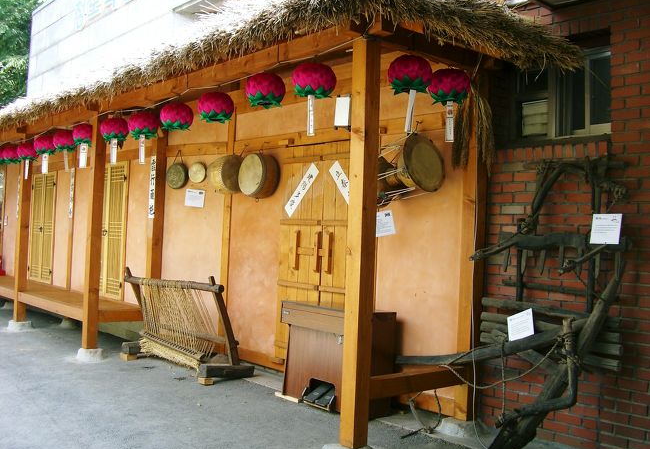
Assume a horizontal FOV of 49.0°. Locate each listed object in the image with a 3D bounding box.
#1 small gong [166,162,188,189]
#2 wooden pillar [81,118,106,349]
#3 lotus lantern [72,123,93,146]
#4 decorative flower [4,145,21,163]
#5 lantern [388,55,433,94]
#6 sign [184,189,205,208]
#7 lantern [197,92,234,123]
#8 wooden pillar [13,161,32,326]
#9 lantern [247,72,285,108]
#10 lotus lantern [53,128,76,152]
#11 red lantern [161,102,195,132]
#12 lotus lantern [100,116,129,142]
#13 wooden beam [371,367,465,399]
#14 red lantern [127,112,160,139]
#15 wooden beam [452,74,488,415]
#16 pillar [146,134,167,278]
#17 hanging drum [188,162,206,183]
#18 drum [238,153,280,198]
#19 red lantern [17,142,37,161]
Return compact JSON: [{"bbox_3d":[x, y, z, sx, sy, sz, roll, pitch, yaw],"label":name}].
[{"bbox_3d":[-1.632,-0.530,7.850,0.084,0.281,0.276,3,-2,-42],"label":"small gong"},{"bbox_3d":[-2.445,0.090,7.609,0.113,2.443,0.128,3,-2,-39],"label":"wooden pillar"},{"bbox_3d":[-2.763,-1.032,8.178,0.285,0.250,0.285,3,-1,-40],"label":"lotus lantern"},{"bbox_3d":[-4.497,-1.010,10.215,0.280,0.255,0.280,3,-1,-40],"label":"decorative flower"},{"bbox_3d":[0.537,-0.942,4.480,0.270,0.240,0.270,2,-1,0],"label":"lantern"},{"bbox_3d":[-1.443,-0.287,7.947,0.243,0.186,0.005,8,1,25],"label":"sign"},{"bbox_3d":[-0.817,-0.881,5.370,0.270,0.240,0.270,2,-1,0],"label":"lantern"},{"bbox_3d":[-3.859,0.064,9.100,0.120,2.400,0.120,3,-2,-41],"label":"wooden pillar"},{"bbox_3d":[-0.408,-0.919,4.890,0.270,0.240,0.270,2,-1,0],"label":"lantern"},{"bbox_3d":[-2.914,-0.936,7.950,0.270,0.240,0.270,3,-2,-41],"label":"lotus lantern"},{"bbox_3d":[-1.288,-0.942,6.230,0.291,0.256,0.291,2,-1,0],"label":"red lantern"},{"bbox_3d":[-2.201,-0.996,7.475,0.290,0.250,0.290,3,-1,-40],"label":"lotus lantern"},{"bbox_3d":[0.596,1.014,4.645,0.916,0.125,0.099,3,-2,-39],"label":"wooden beam"},{"bbox_3d":[-1.793,-0.981,7.087,0.310,0.275,0.310,3,-1,-40],"label":"red lantern"},{"bbox_3d":[1.020,0.131,4.930,0.120,2.400,0.120,3,-2,-41],"label":"wooden beam"},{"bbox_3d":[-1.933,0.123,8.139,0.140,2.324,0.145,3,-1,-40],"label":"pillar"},{"bbox_3d":[-1.411,-0.574,7.907,0.235,0.238,0.060,2,-1,25],"label":"hanging drum"},{"bbox_3d":[-0.604,-0.449,6.609,0.212,0.394,0.394,3,-2,-42],"label":"drum"},{"bbox_3d":[-4.005,-0.984,9.618,0.280,0.255,0.280,3,-1,-40],"label":"red lantern"}]

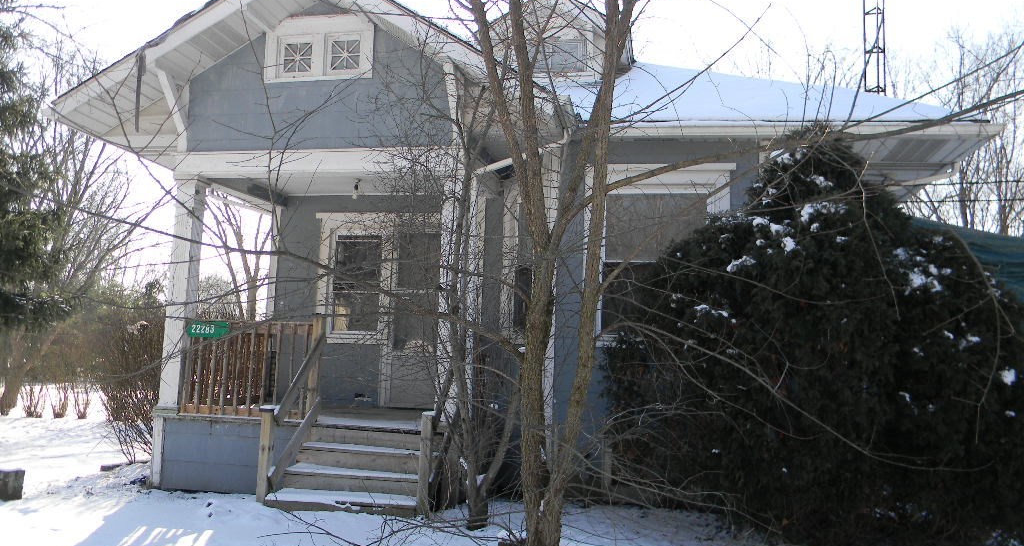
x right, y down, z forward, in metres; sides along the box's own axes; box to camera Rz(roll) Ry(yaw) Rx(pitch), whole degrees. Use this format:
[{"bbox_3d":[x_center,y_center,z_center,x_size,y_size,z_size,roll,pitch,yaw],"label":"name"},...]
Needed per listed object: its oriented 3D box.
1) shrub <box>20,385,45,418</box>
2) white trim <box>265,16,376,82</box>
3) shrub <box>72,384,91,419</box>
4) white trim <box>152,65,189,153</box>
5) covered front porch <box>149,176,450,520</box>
[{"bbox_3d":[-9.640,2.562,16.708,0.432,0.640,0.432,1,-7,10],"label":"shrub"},{"bbox_3d":[-1.962,-2.305,8.404,1.164,0.710,0.099,1,-7,10],"label":"white trim"},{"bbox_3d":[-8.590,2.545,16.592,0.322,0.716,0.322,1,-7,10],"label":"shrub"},{"bbox_3d":[-3.449,-1.648,8.325,0.122,0.725,0.573,1,-7,10],"label":"white trim"},{"bbox_3d":[-1.896,0.652,8.867,3.076,3.176,3.015,1,-7,10],"label":"covered front porch"}]

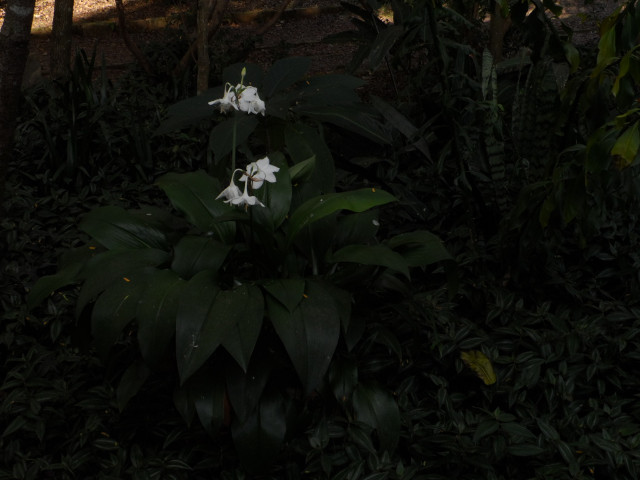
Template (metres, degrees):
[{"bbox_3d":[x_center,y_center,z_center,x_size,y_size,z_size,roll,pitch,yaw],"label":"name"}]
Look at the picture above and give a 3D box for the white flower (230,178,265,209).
[{"bbox_3d":[-0.153,-0.098,2.390,0.078,0.065,0.070,0,18,0],"label":"white flower"}]

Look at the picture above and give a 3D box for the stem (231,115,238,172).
[{"bbox_3d":[-0.184,-0.210,2.470,0.012,0.135,0.012,0,18,0],"label":"stem"}]

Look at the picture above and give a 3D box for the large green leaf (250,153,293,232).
[{"bbox_3d":[-0.104,-0.105,2.490,0.090,0.165,0.060,0,18,0],"label":"large green leaf"}]

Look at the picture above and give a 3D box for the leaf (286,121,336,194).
[{"bbox_3d":[-0.024,-0.179,2.620,0.110,0.175,0.060,0,18,0],"label":"leaf"}]

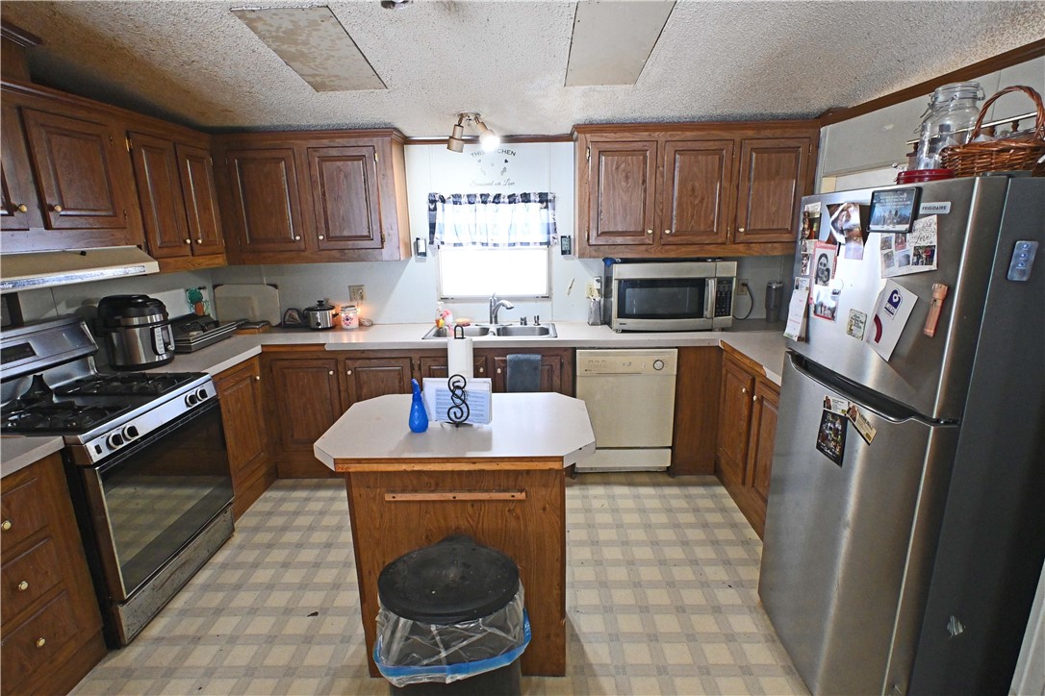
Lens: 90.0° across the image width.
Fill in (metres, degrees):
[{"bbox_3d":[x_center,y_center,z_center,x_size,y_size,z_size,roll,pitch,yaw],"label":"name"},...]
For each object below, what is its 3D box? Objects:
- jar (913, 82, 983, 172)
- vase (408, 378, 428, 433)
[{"bbox_3d":[1.270,-0.632,1.566,0.150,0.278,0.150,10,18,36],"label":"jar"},{"bbox_3d":[-0.371,0.199,1.849,0.070,0.194,0.070,-1,14,1],"label":"vase"}]

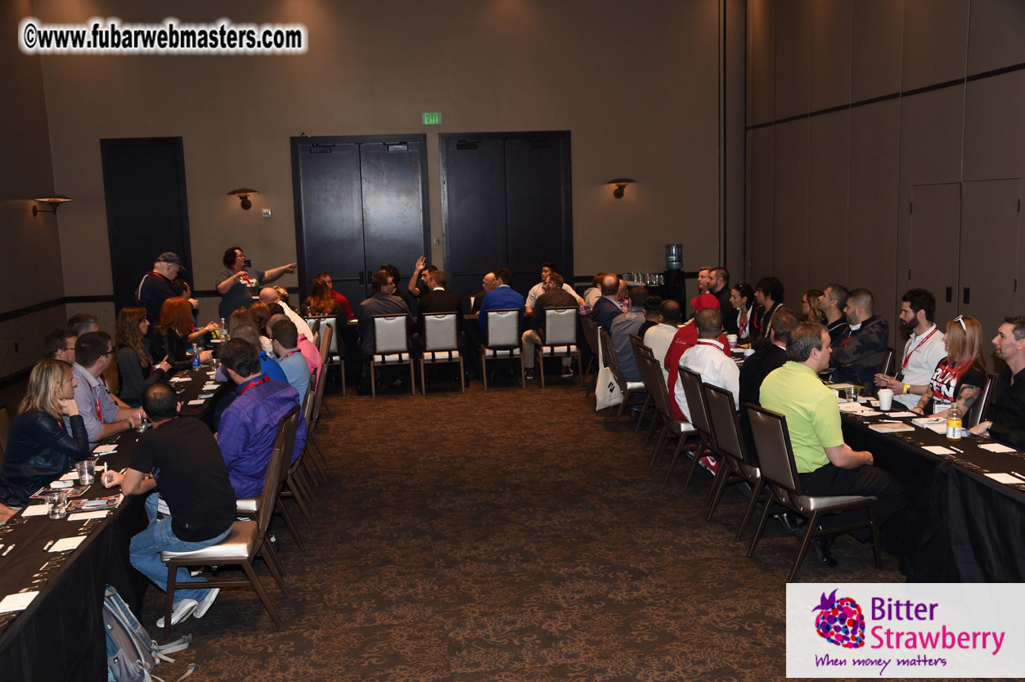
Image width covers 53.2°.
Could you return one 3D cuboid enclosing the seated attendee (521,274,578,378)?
[{"bbox_3d":[0.440,-0.166,11.969,0.620,1.300,0.750,-3,8,-11],"label":"seated attendee"}]

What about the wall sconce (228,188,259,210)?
[{"bbox_3d":[-4.027,-2.122,15.351,0.460,0.330,0.480,-3,8,-7],"label":"wall sconce"}]

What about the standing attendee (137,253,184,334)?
[{"bbox_3d":[-3.637,-0.087,10.758,0.473,1.674,0.561,-6,9,-28],"label":"standing attendee"}]

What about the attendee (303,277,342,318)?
[{"bbox_3d":[-2.132,-0.078,11.659,0.512,1.310,0.739,-2,8,-4],"label":"attendee"}]

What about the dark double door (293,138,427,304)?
[{"bbox_3d":[-2.141,-1.402,14.783,1.930,3.060,0.120,-2,8,-3],"label":"dark double door"}]

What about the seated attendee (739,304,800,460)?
[{"bbox_3d":[1.813,0.481,6.537,0.750,1.360,0.520,-7,9,-34],"label":"seated attendee"}]

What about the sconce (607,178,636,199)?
[{"bbox_3d":[1.712,-2.385,16.062,0.460,0.330,0.480,-3,8,-7],"label":"sconce"}]

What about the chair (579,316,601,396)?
[{"bbox_3d":[1.088,0.190,10.665,0.600,0.930,0.460,-4,8,-13],"label":"chair"}]

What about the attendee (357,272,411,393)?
[{"bbox_3d":[-1.462,-0.107,11.770,0.560,1.360,0.750,-2,7,-3],"label":"attendee"}]

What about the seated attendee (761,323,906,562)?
[{"bbox_3d":[1.831,0.587,5.864,0.790,1.370,0.500,-4,8,-16],"label":"seated attendee"}]

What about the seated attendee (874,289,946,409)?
[{"bbox_3d":[2.942,0.334,7.627,0.750,1.400,0.520,-1,8,3],"label":"seated attendee"}]

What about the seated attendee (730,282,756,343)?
[{"bbox_3d":[2.203,0.079,9.953,0.720,1.240,0.480,-5,8,-22],"label":"seated attendee"}]

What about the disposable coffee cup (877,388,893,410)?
[{"bbox_3d":[2.336,0.364,6.416,0.090,0.117,0.090,-2,8,0],"label":"disposable coffee cup"}]

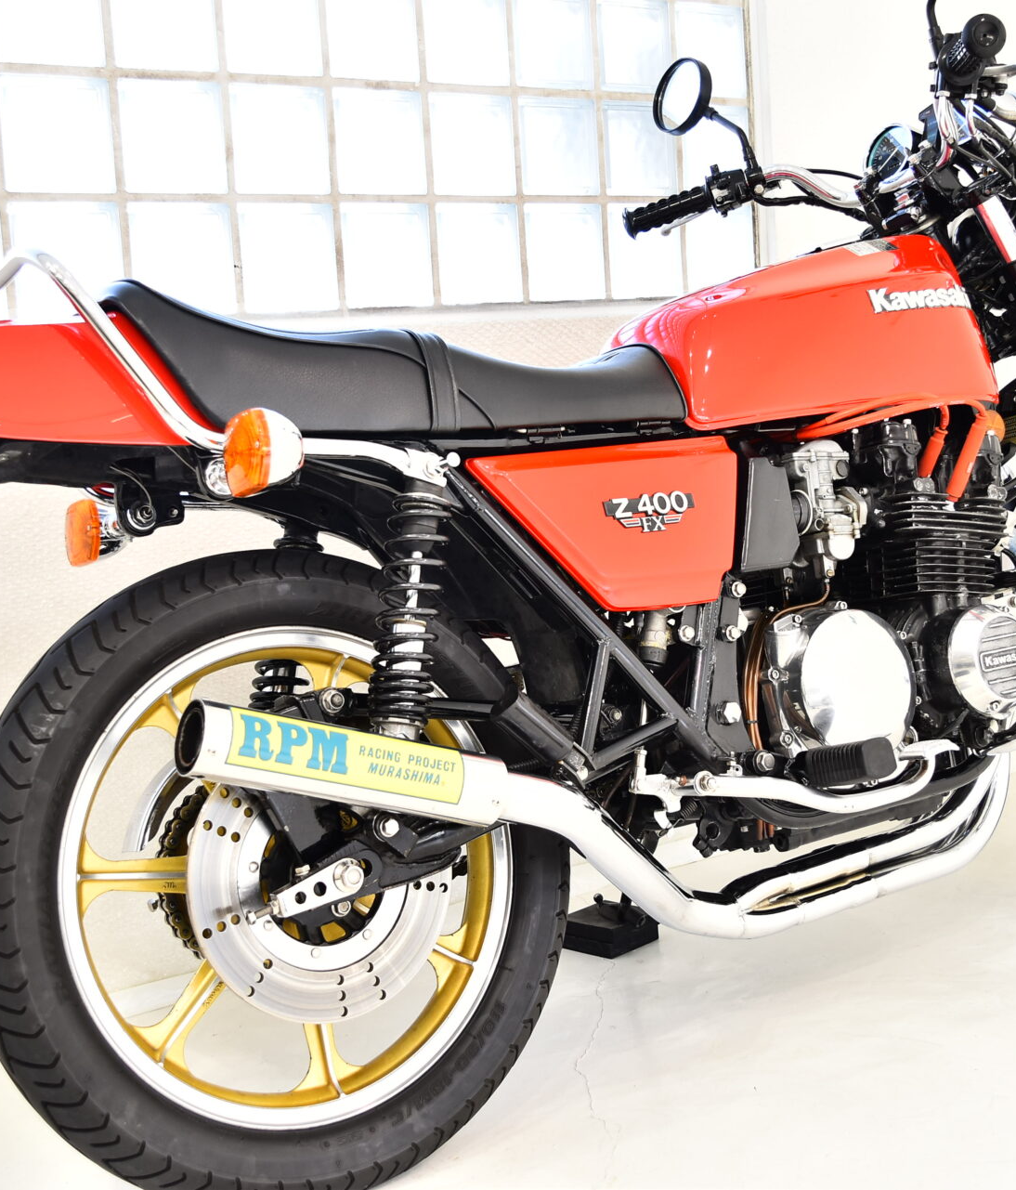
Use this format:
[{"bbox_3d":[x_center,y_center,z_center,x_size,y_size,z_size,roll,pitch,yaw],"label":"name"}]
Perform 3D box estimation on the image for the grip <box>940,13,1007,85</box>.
[{"bbox_3d":[0.535,-0.631,2.068,0.048,0.048,0.135,-10,4,0],"label":"grip"}]

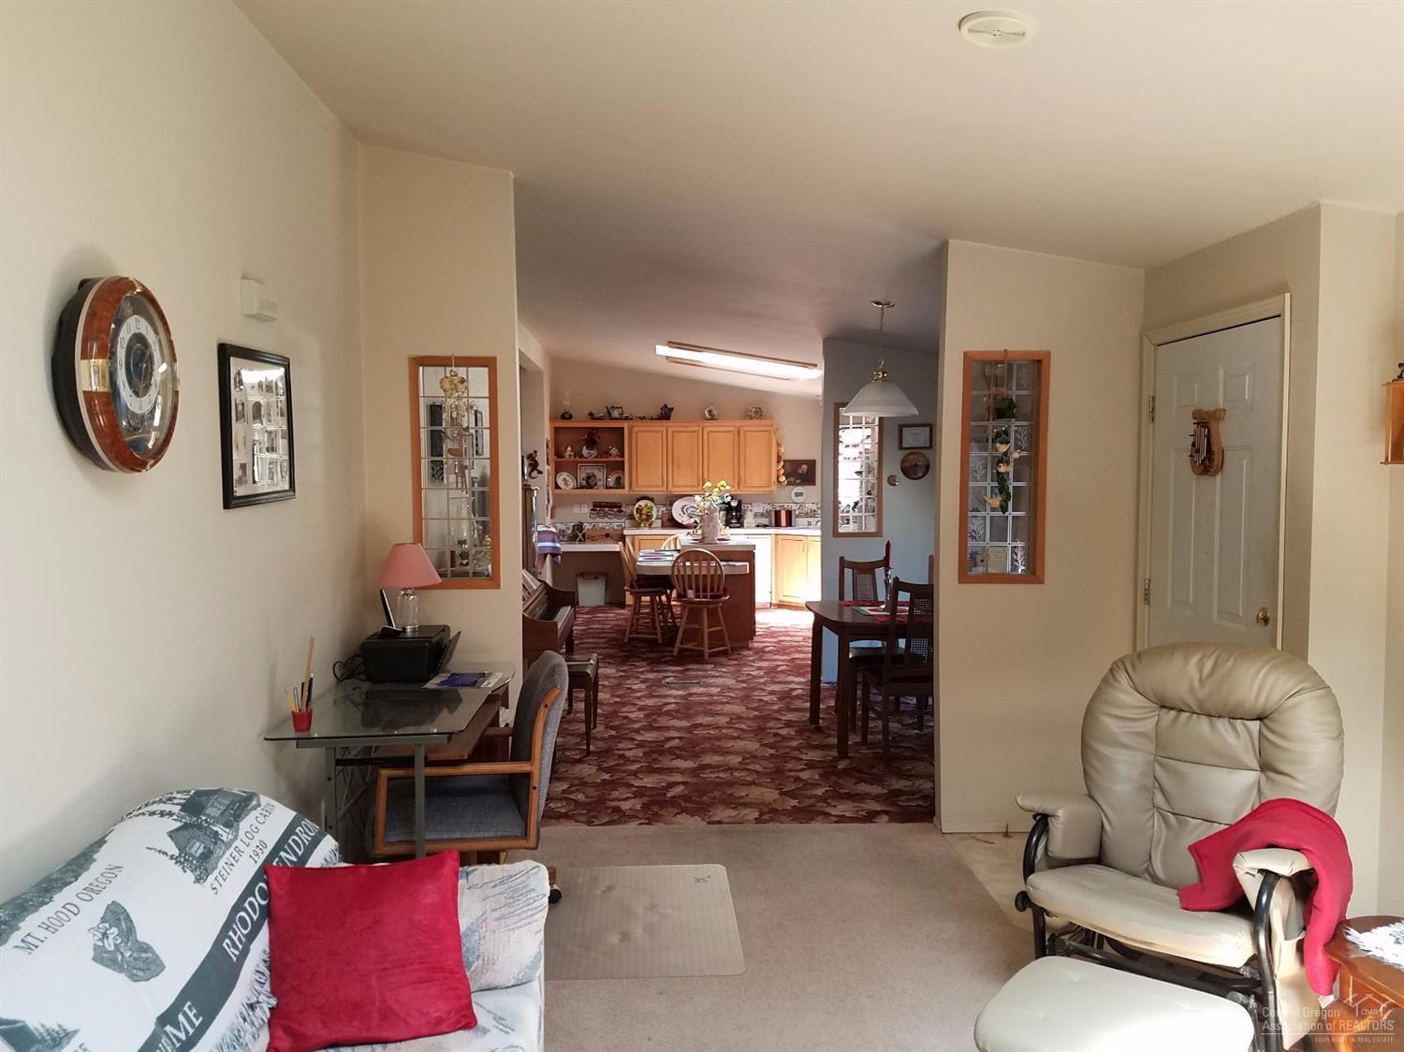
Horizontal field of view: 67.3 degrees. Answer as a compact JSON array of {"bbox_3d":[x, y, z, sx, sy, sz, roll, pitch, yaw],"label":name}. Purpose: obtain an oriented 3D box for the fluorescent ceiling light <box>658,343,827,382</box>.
[{"bbox_3d":[0.297,-1.397,9.066,1.380,0.085,0.900,8,3,-2],"label":"fluorescent ceiling light"}]

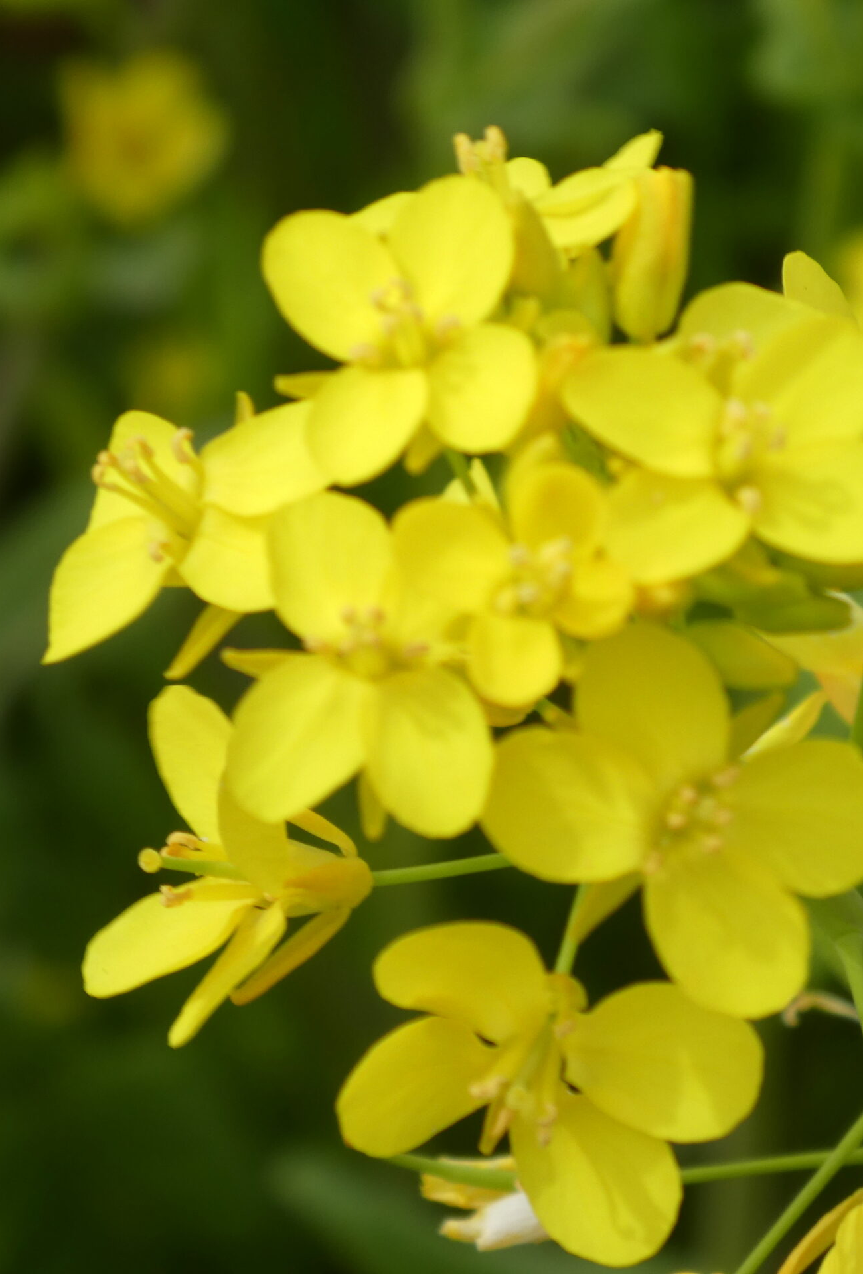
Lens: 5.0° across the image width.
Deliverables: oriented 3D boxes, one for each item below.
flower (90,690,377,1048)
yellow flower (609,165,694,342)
[{"bbox_3d":[-0.010,0.011,0.482,0.012,0.018,0.014,5,7,-25],"label":"flower"},{"bbox_3d":[0.011,-0.019,0.476,0.004,0.009,0.004,6,7,0],"label":"yellow flower"}]

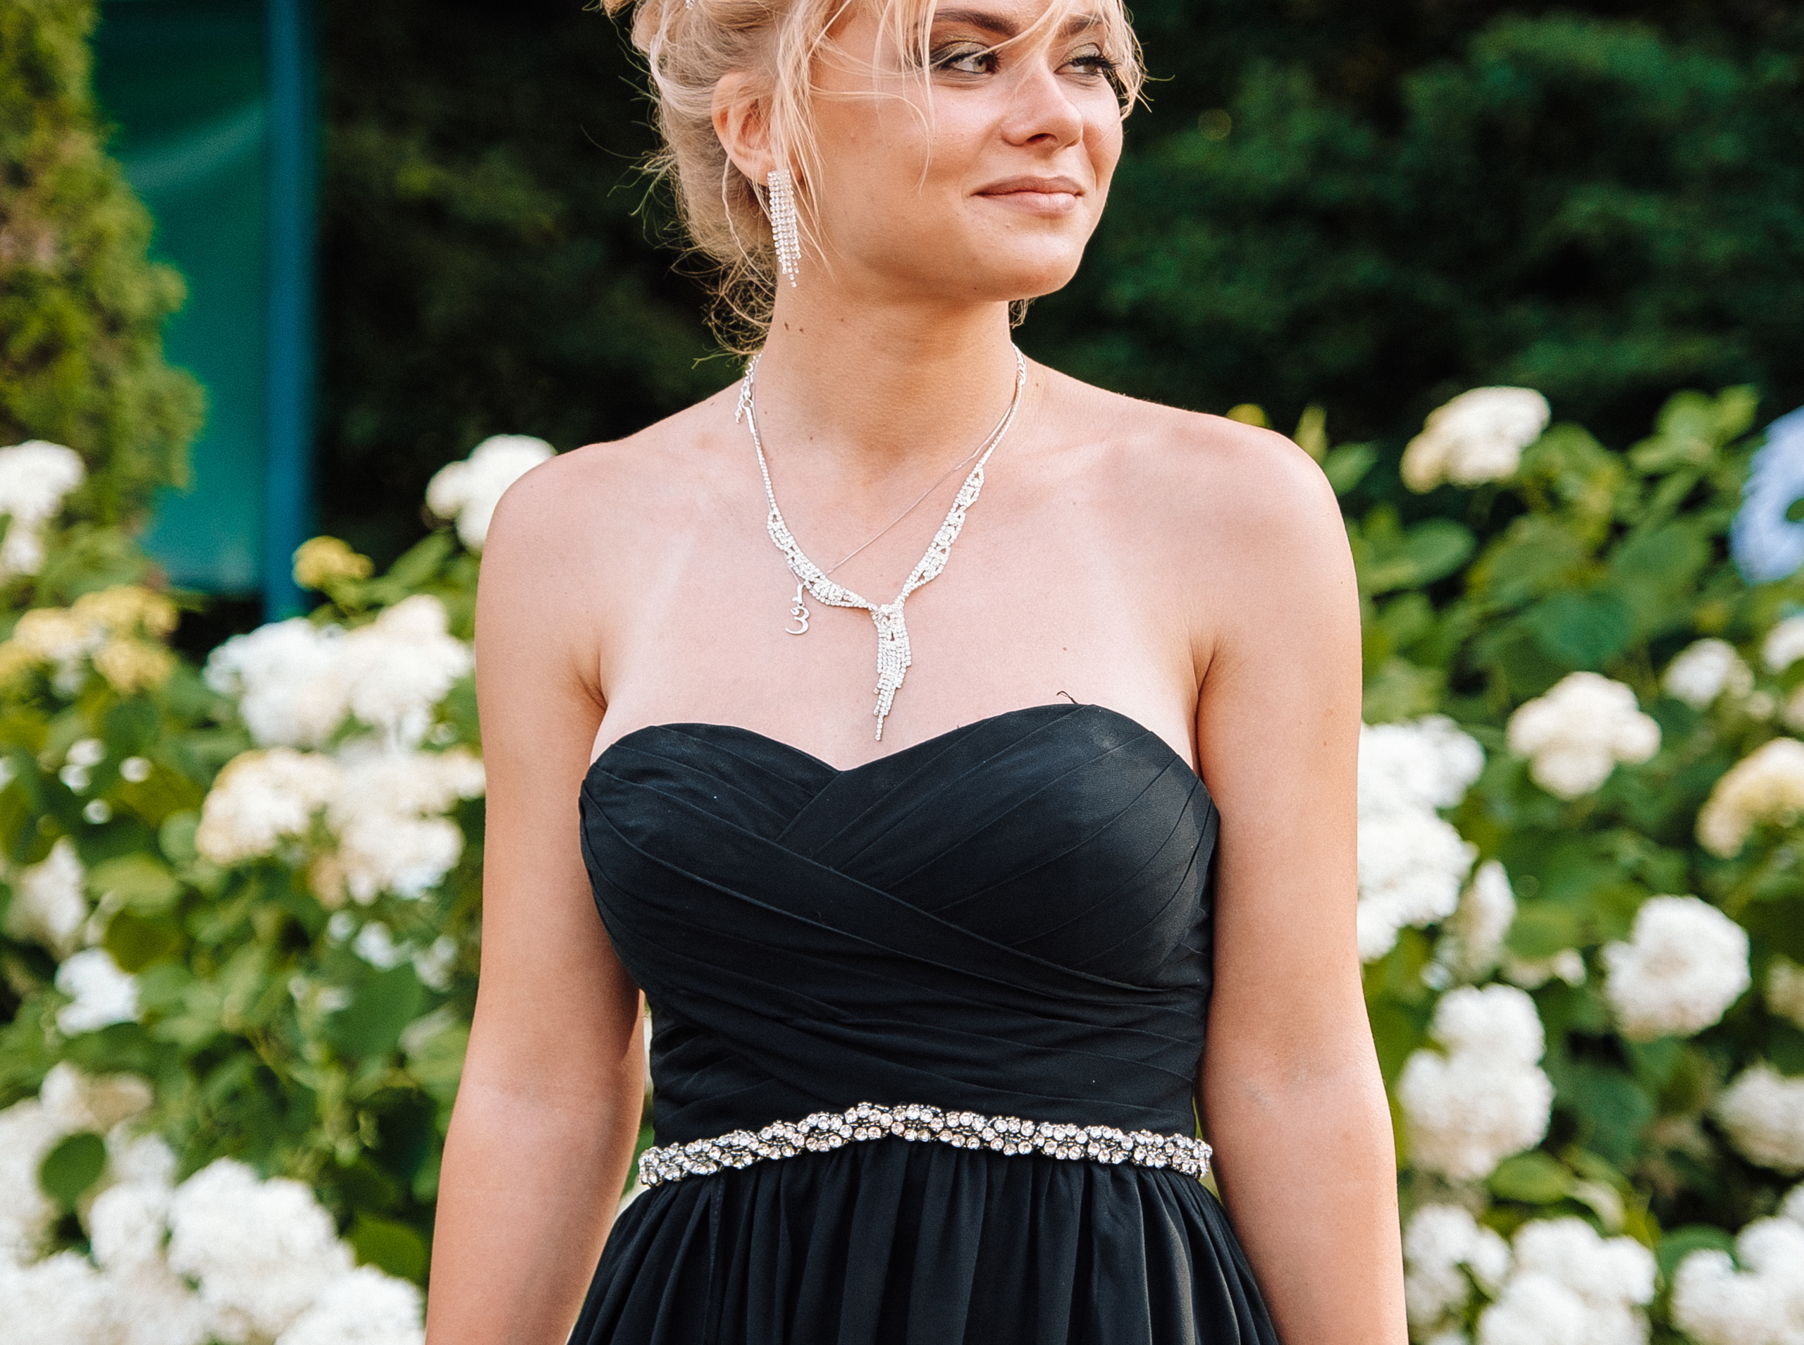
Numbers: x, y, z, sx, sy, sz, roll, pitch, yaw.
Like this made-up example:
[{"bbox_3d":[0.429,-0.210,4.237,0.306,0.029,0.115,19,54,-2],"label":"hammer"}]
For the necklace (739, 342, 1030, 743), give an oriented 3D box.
[{"bbox_3d":[-0.009,-0.062,2.660,0.135,0.183,0.125,0,2,10],"label":"necklace"}]

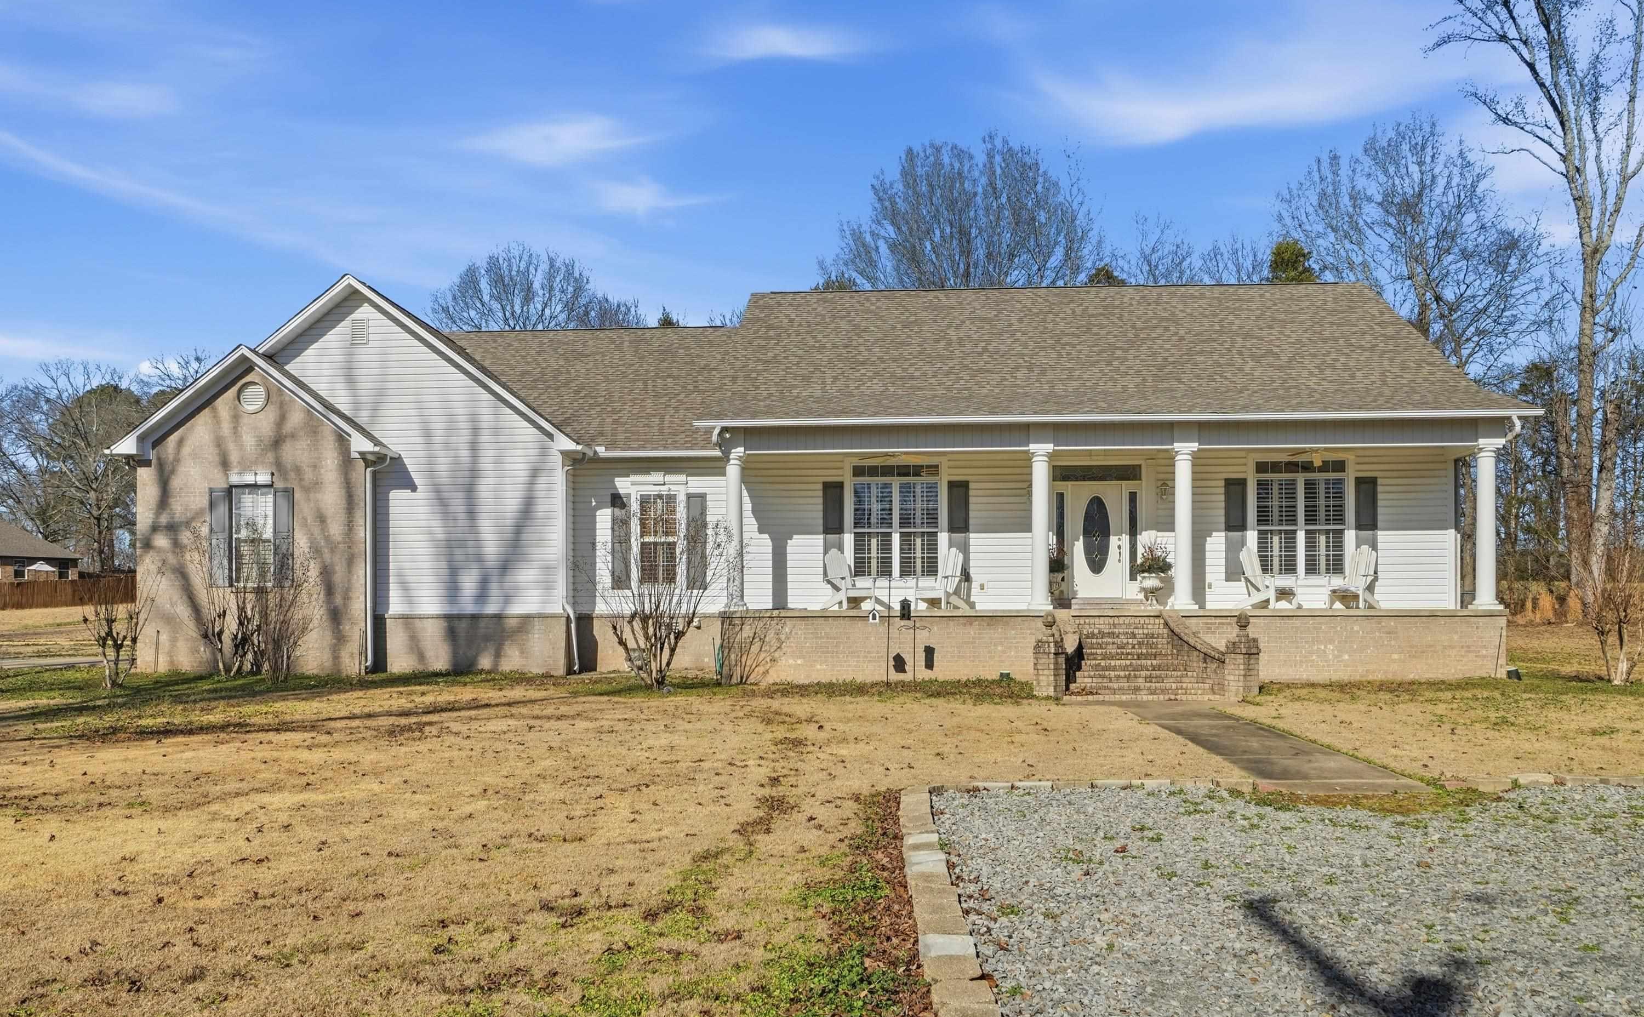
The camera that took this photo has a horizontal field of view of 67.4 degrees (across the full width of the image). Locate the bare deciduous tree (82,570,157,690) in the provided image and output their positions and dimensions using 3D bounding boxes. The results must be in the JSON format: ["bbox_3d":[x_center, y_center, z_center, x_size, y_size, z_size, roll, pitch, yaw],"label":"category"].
[{"bbox_3d":[-10.485,1.812,18.400,1.150,1.800,1.100,0,-3,4],"label":"bare deciduous tree"}]

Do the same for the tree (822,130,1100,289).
[{"bbox_3d":[5.652,-5.315,50.000,11.500,20.500,11.000,0,-3,4],"label":"tree"}]

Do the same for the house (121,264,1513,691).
[{"bbox_3d":[-0.220,-0.880,26.100,23.400,7.800,12.800,0,-3,4],"label":"house"}]

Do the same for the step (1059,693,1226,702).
[{"bbox_3d":[4.243,2.467,16.100,2.150,0.140,0.400,0,-3,4],"label":"step"}]

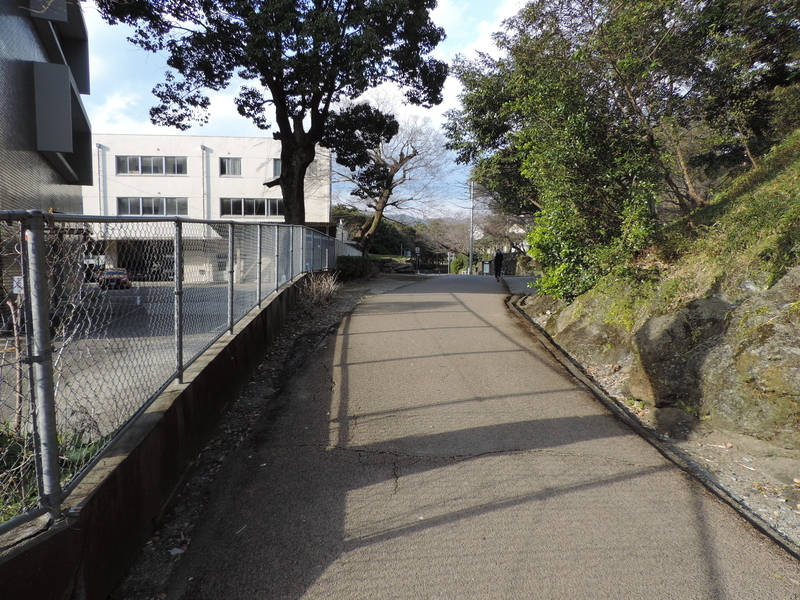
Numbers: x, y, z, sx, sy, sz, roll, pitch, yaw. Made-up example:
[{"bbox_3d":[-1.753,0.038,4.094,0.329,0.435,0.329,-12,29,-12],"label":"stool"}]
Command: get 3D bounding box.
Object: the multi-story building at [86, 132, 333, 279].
[{"bbox_3d":[-15.720,-7.567,48.967,19.239,11.482,11.000,0,5,-6],"label":"multi-story building"}]

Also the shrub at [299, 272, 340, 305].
[{"bbox_3d":[-1.858,-0.277,12.800,0.950,0.680,0.850,1,5,0],"label":"shrub"}]

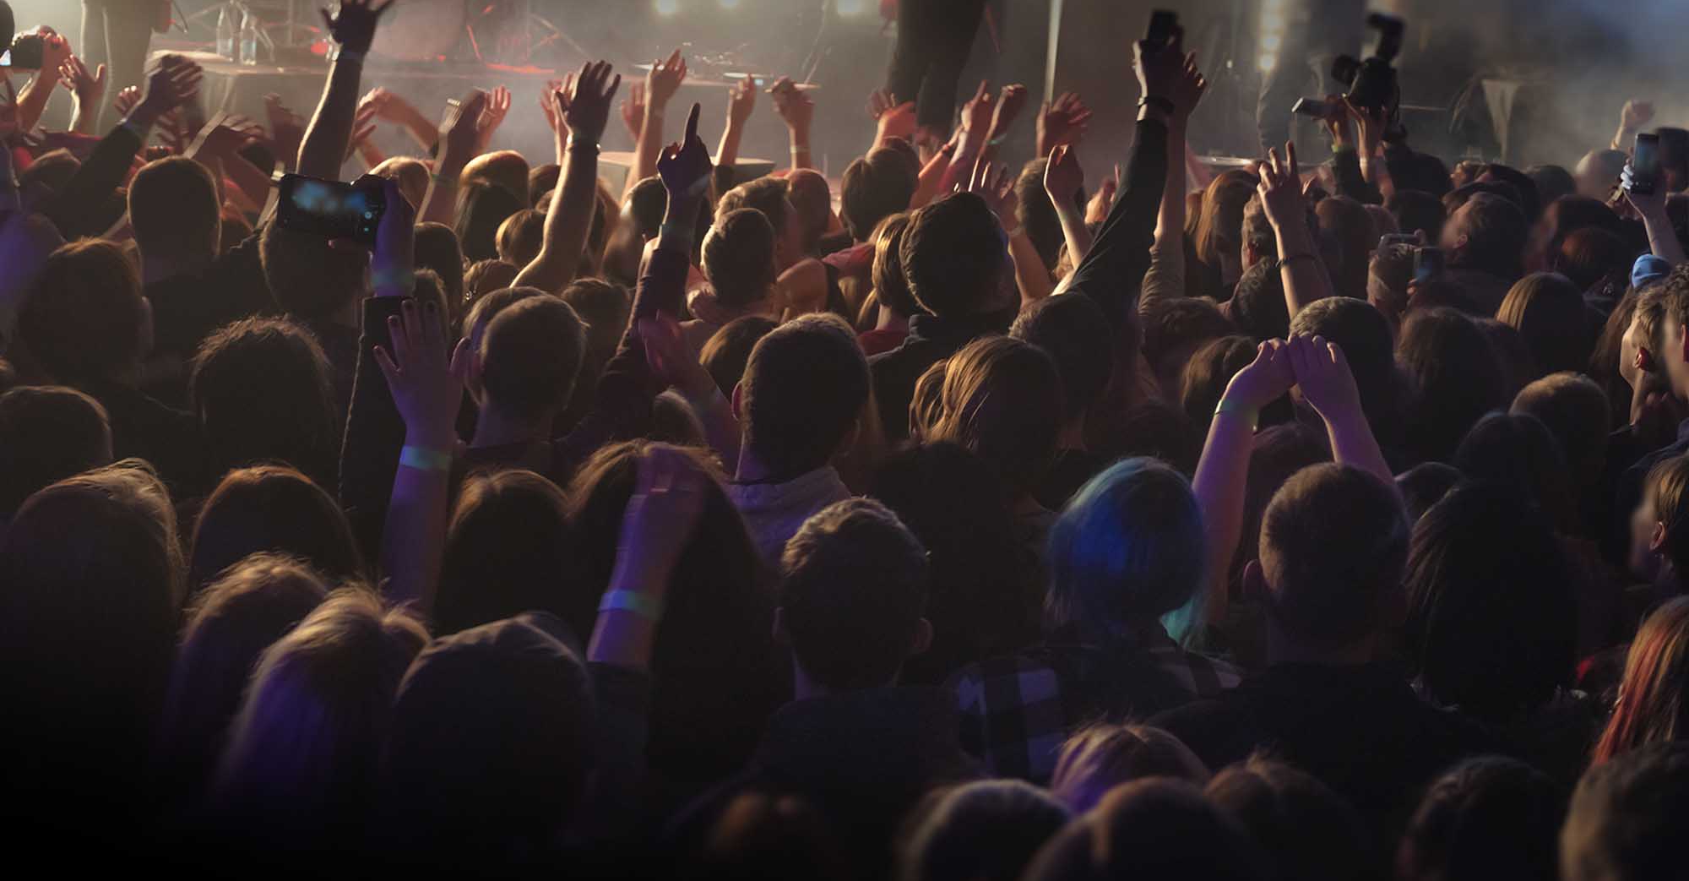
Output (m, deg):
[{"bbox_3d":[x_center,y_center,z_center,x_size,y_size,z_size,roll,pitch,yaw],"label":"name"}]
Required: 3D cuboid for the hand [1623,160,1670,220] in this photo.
[{"bbox_3d":[1.942,-0.606,6.600,0.100,0.145,0.080,-9,6,0],"label":"hand"}]

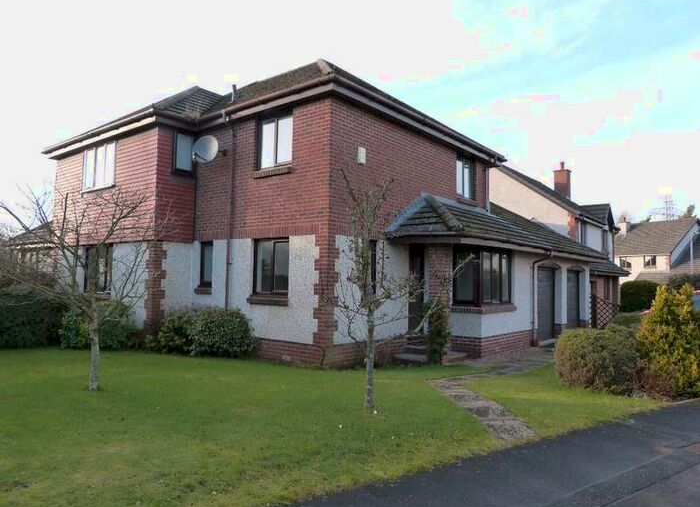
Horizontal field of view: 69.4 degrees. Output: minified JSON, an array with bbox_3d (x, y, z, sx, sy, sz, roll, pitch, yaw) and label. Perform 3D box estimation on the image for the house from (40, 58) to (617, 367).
[{"bbox_3d":[0.051,-1.475,16.365,12.100,7.870,13.850,-1,-4,40],"label":"house"}]

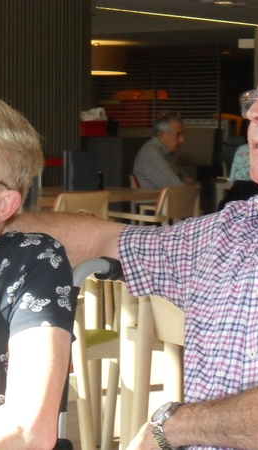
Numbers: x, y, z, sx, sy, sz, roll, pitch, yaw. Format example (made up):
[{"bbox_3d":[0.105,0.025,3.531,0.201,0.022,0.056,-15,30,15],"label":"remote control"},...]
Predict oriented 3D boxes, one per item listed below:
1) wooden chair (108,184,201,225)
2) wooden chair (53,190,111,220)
[{"bbox_3d":[0.099,0.179,7.614,0.520,0.800,0.540,3,5,33],"label":"wooden chair"},{"bbox_3d":[-0.418,0.229,6.852,0.520,0.800,0.540,3,5,34],"label":"wooden chair"}]

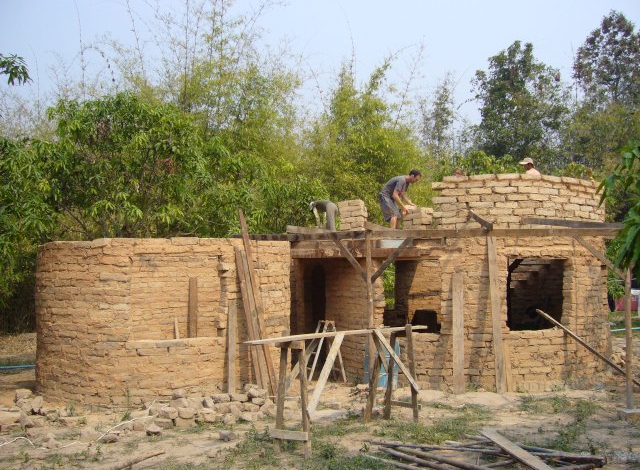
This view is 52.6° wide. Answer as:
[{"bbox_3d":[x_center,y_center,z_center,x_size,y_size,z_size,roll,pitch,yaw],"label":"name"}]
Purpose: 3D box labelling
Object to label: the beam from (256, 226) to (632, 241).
[{"bbox_3d":[1.446,0.017,9.250,5.360,0.110,0.110,-1,-2,14],"label":"beam"}]

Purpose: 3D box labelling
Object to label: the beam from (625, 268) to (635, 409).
[{"bbox_3d":[4.154,1.190,8.685,0.075,2.290,0.075,0,-2,0],"label":"beam"}]

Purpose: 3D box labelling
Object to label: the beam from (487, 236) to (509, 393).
[{"bbox_3d":[2.799,1.240,10.214,0.130,2.478,0.040,-2,-6,-3],"label":"beam"}]

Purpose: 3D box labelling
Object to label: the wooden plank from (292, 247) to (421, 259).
[{"bbox_3d":[0.628,0.307,10.750,2.234,0.165,0.070,0,-5,-3],"label":"wooden plank"}]

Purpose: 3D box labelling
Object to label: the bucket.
[{"bbox_3d":[1.024,2.121,10.600,0.590,0.840,0.590,0,-5,0],"label":"bucket"}]

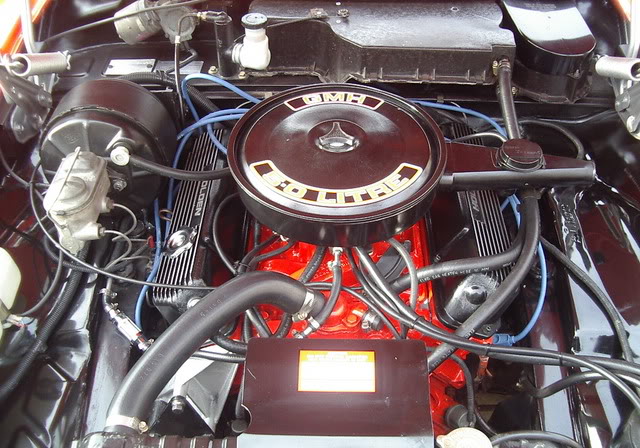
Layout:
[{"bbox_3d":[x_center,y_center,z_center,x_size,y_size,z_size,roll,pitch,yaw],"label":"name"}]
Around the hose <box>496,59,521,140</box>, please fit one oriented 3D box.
[{"bbox_3d":[0.371,-0.247,1.375,0.030,0.045,0.255,4,45,4],"label":"hose"}]

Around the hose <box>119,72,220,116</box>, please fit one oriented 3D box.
[{"bbox_3d":[-0.315,-0.277,1.479,0.235,0.060,0.055,0,45,0],"label":"hose"}]

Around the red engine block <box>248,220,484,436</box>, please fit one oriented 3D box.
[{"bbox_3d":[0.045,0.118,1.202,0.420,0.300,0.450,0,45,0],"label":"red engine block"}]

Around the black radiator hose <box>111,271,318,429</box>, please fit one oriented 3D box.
[{"bbox_3d":[-0.139,0.153,0.939,0.335,0.100,0.100,-33,53,-29],"label":"black radiator hose"}]

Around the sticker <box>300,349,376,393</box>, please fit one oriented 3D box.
[{"bbox_3d":[0.022,0.186,0.890,0.098,0.002,0.054,0,58,0],"label":"sticker"}]

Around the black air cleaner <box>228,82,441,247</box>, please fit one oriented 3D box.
[{"bbox_3d":[0.028,-0.100,1.152,0.350,0.088,0.350,0,45,0],"label":"black air cleaner"}]

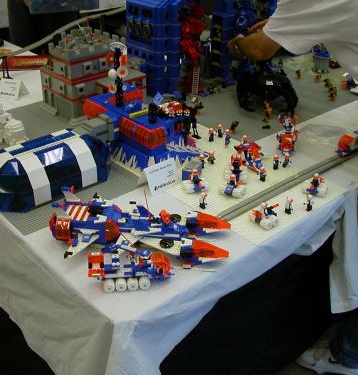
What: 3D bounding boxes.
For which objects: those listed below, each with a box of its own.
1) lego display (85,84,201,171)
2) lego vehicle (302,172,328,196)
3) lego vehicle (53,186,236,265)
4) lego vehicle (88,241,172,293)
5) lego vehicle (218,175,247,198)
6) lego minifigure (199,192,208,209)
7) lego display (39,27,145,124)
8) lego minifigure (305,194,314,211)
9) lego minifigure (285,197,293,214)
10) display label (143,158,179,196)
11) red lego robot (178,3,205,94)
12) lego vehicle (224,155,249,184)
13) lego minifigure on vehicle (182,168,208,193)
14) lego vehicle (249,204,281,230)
[{"bbox_3d":[-0.124,-0.191,1.656,0.232,0.145,0.344,-24,37,-34],"label":"lego display"},{"bbox_3d":[0.364,-0.007,1.430,0.058,0.052,0.046,10,32,17],"label":"lego vehicle"},{"bbox_3d":[-0.079,0.092,1.210,0.392,0.115,0.185,6,32,6],"label":"lego vehicle"},{"bbox_3d":[-0.103,0.164,1.116,0.170,0.075,0.074,-4,30,-6],"label":"lego vehicle"},{"bbox_3d":[0.147,-0.009,1.447,0.058,0.052,0.052,11,33,14],"label":"lego vehicle"},{"bbox_3d":[0.063,0.032,1.372,0.019,0.044,0.026,19,35,30],"label":"lego minifigure"},{"bbox_3d":[-0.314,-0.412,1.896,0.305,0.250,0.260,-24,40,-36],"label":"lego display"},{"bbox_3d":[0.337,0.041,1.382,0.022,0.045,0.018,-24,40,-36],"label":"lego minifigure"},{"bbox_3d":[0.286,0.044,1.374,0.018,0.045,0.022,-24,40,-36],"label":"lego minifigure"},{"bbox_3d":[-0.056,-0.032,1.458,0.102,0.069,0.064,-24,38,-35],"label":"display label"},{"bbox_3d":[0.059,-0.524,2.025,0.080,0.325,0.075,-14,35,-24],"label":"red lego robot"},{"bbox_3d":[0.167,-0.053,1.504,0.058,0.070,0.055,11,33,14],"label":"lego vehicle"},{"bbox_3d":[0.043,-0.015,1.446,0.058,0.052,0.046,-8,31,-13],"label":"lego minifigure on vehicle"},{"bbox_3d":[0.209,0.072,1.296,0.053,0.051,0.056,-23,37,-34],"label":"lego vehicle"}]

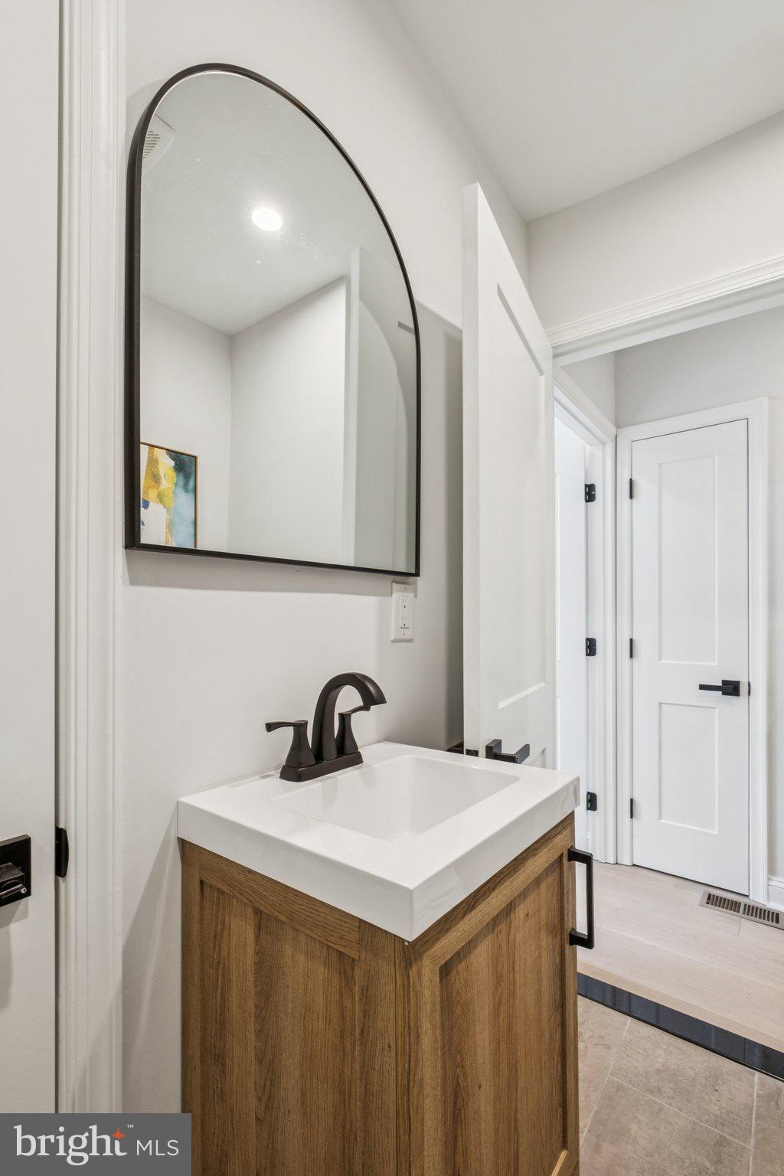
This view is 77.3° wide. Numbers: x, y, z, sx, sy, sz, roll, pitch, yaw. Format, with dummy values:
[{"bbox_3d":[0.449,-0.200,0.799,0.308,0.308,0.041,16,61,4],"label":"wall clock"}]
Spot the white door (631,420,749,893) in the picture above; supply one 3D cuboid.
[{"bbox_3d":[1.364,0.294,2.260,0.465,2.040,0.042,-1,-2,38],"label":"white door"}]

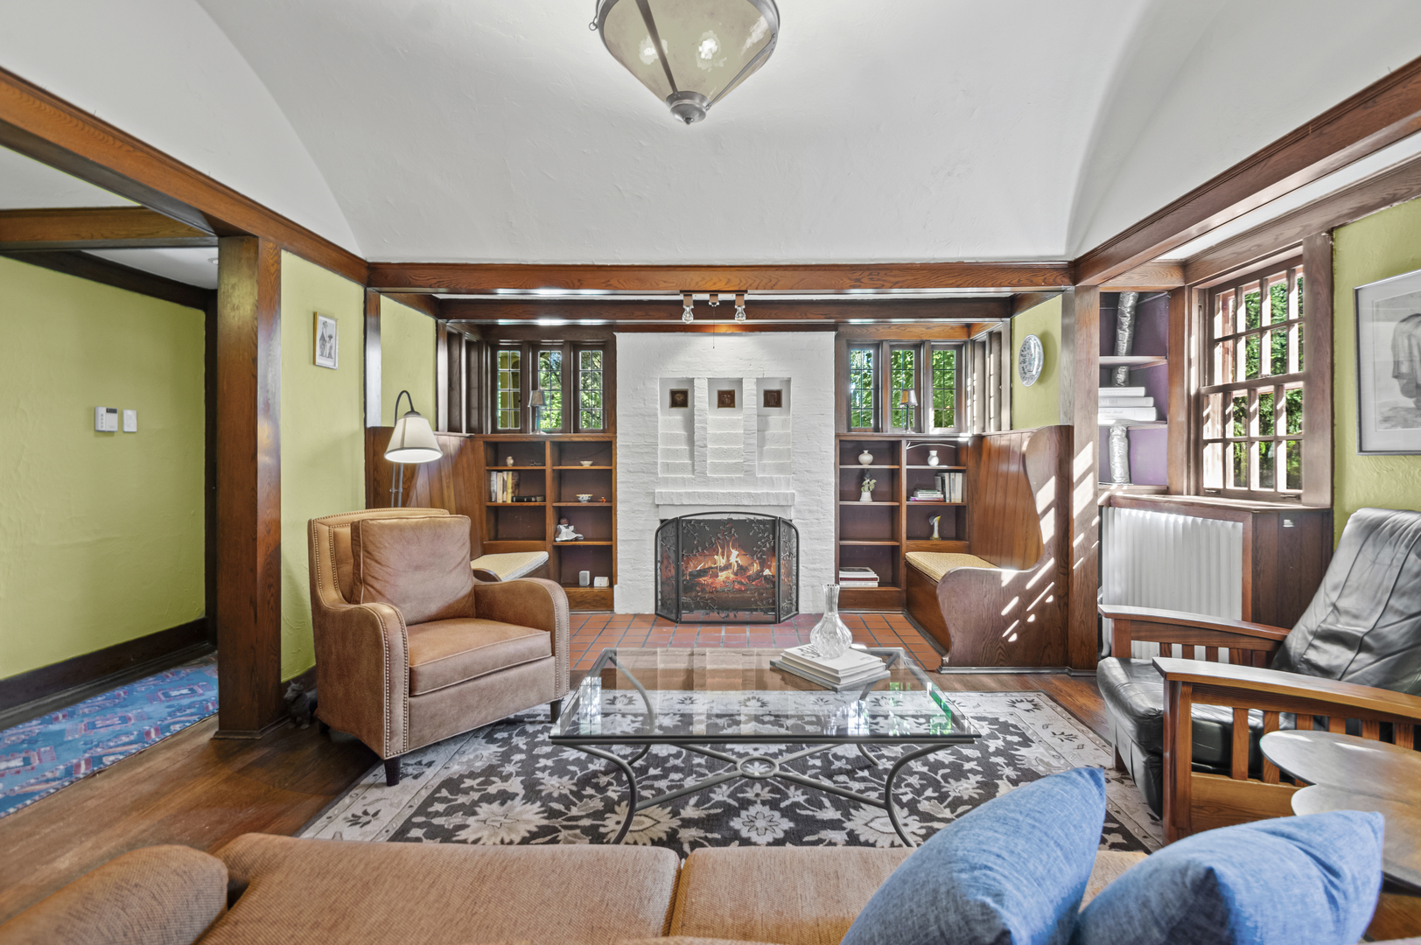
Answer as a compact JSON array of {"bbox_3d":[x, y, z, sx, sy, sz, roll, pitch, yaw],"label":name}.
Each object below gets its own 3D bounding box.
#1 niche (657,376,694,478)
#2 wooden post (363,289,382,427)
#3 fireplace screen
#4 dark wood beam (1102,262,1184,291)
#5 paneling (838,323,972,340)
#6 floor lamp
[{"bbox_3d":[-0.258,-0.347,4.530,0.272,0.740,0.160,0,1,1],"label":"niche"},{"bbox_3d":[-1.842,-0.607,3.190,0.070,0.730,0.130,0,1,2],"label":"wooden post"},{"bbox_3d":[0.123,0.678,4.345,1.090,0.790,0.250,0,1,2],"label":"fireplace screen"},{"bbox_3d":[2.424,-1.106,3.370,0.480,0.140,0.110,0,1,1],"label":"dark wood beam"},{"bbox_3d":[1.555,-1.134,4.760,1.120,0.140,0.070,0,1,1],"label":"paneling"},{"bbox_3d":[-1.530,0.350,3.000,0.320,1.520,0.380,-1,1,-37],"label":"floor lamp"}]

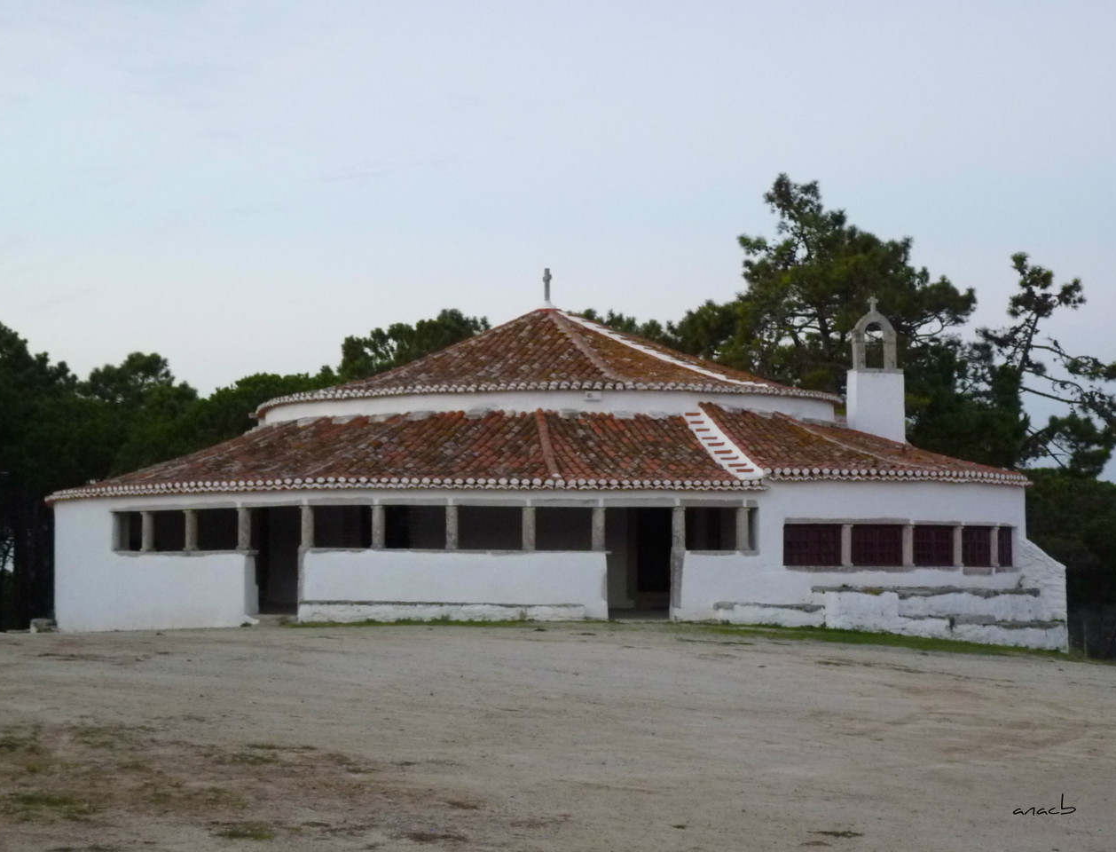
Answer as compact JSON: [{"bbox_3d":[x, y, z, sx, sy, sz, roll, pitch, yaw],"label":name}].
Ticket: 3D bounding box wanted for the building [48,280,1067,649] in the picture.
[{"bbox_3d":[-0.200,0.600,45.000,23.800,8.600,23.400,0,-3,0],"label":"building"}]

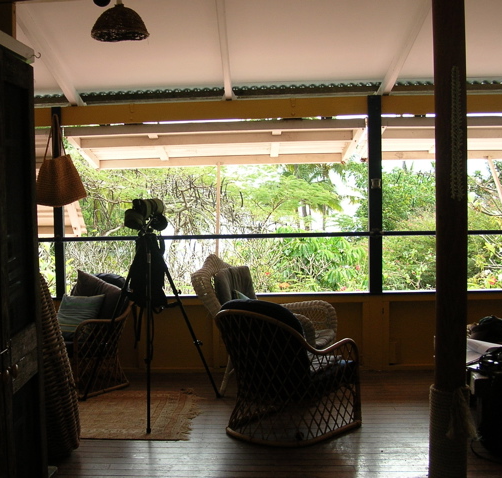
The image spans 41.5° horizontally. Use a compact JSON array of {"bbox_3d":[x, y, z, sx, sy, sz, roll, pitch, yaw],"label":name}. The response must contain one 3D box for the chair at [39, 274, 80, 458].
[{"bbox_3d":[-1.470,0.754,4.302,0.720,1.140,0.750,-1,4,8],"label":"chair"}]

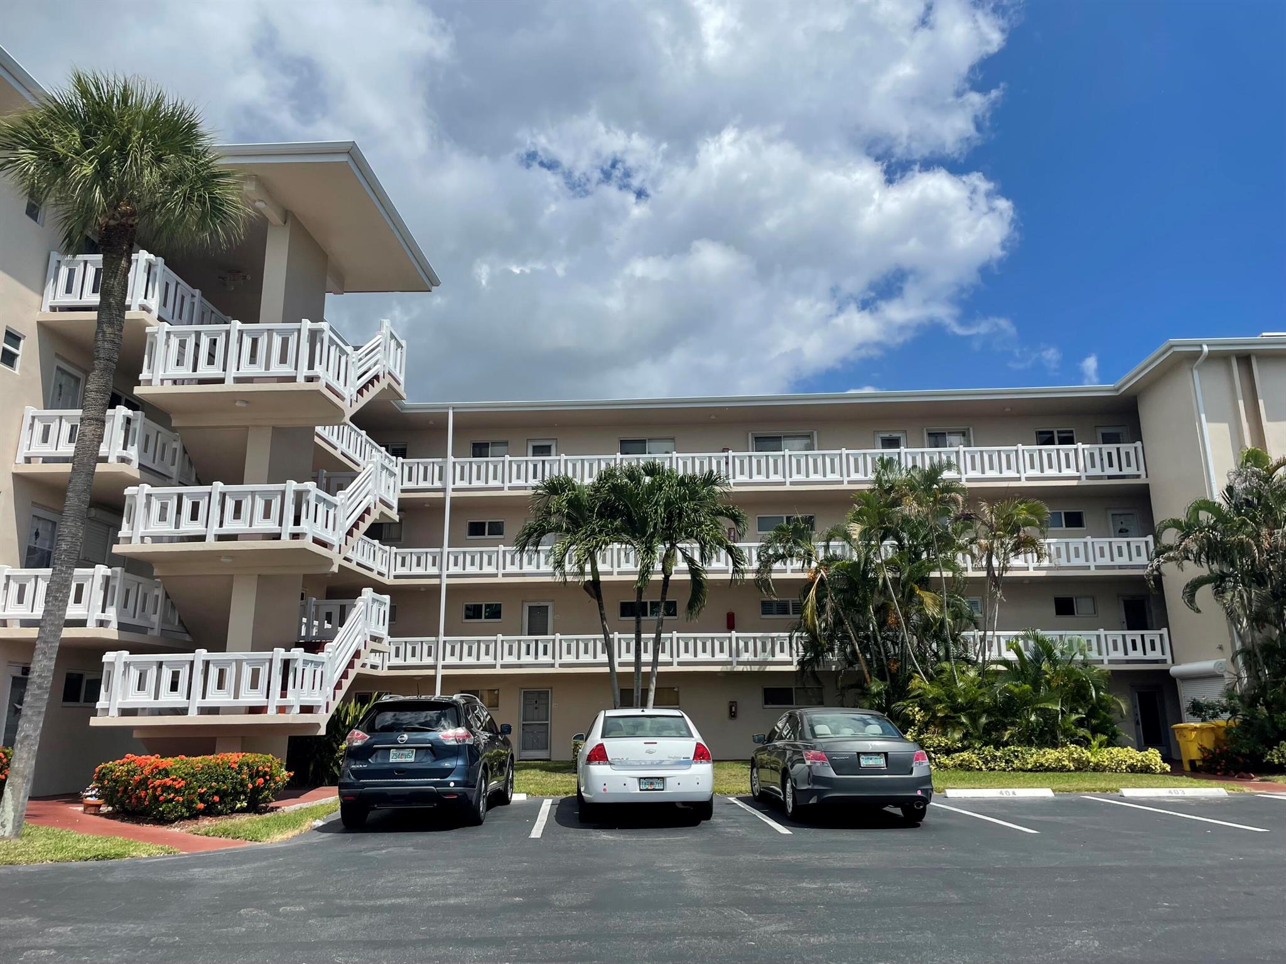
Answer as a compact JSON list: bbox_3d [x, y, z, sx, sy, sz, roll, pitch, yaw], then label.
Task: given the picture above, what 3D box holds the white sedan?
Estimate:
[{"bbox_3d":[-0.004,4.206,14.669,1.850,1.490,5.080,0,-13,-2],"label":"white sedan"}]

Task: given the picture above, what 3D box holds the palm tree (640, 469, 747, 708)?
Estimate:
[{"bbox_3d":[1.220,3.190,22.977,2.600,7.050,2.600,0,-13,-3],"label":"palm tree"}]

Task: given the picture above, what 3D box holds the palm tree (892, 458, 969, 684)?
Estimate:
[{"bbox_3d":[7.813,3.349,25.502,2.078,8.010,2.200,-1,-14,3],"label":"palm tree"}]

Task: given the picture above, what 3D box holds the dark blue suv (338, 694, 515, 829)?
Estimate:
[{"bbox_3d":[-3.041,4.053,14.362,1.840,1.700,4.640,0,-13,-1],"label":"dark blue suv"}]

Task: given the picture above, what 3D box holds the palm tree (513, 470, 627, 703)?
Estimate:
[{"bbox_3d":[-1.832,3.361,23.563,2.783,7.275,2.500,-1,-14,3],"label":"palm tree"}]

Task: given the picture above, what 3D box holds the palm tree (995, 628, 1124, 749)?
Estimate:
[{"bbox_3d":[9.521,4.994,22.500,2.850,3.200,2.700,0,-13,-3],"label":"palm tree"}]

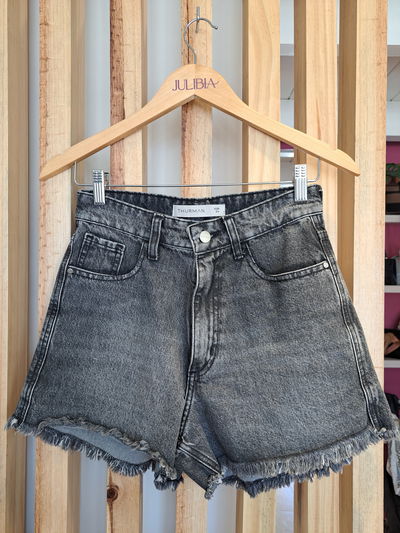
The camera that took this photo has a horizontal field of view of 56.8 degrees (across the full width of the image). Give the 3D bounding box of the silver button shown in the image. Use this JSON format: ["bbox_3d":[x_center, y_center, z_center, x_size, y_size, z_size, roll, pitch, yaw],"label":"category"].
[{"bbox_3d":[0.006,-0.038,0.481,0.015,0.015,0.006,0,0,3],"label":"silver button"}]

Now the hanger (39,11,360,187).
[{"bbox_3d":[-0.006,-0.228,0.510,0.443,0.237,0.020,0,0,5],"label":"hanger"}]

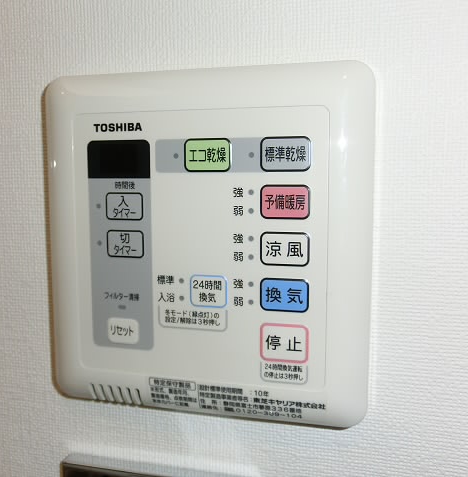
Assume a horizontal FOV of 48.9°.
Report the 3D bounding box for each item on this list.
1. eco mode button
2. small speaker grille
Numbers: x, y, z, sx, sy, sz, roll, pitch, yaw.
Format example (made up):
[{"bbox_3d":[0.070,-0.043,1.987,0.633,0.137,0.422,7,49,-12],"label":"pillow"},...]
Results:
[{"bbox_3d":[-0.009,-0.028,0.171,0.016,0.011,0.002,1,5,13],"label":"eco mode button"},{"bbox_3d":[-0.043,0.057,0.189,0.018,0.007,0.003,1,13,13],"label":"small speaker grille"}]

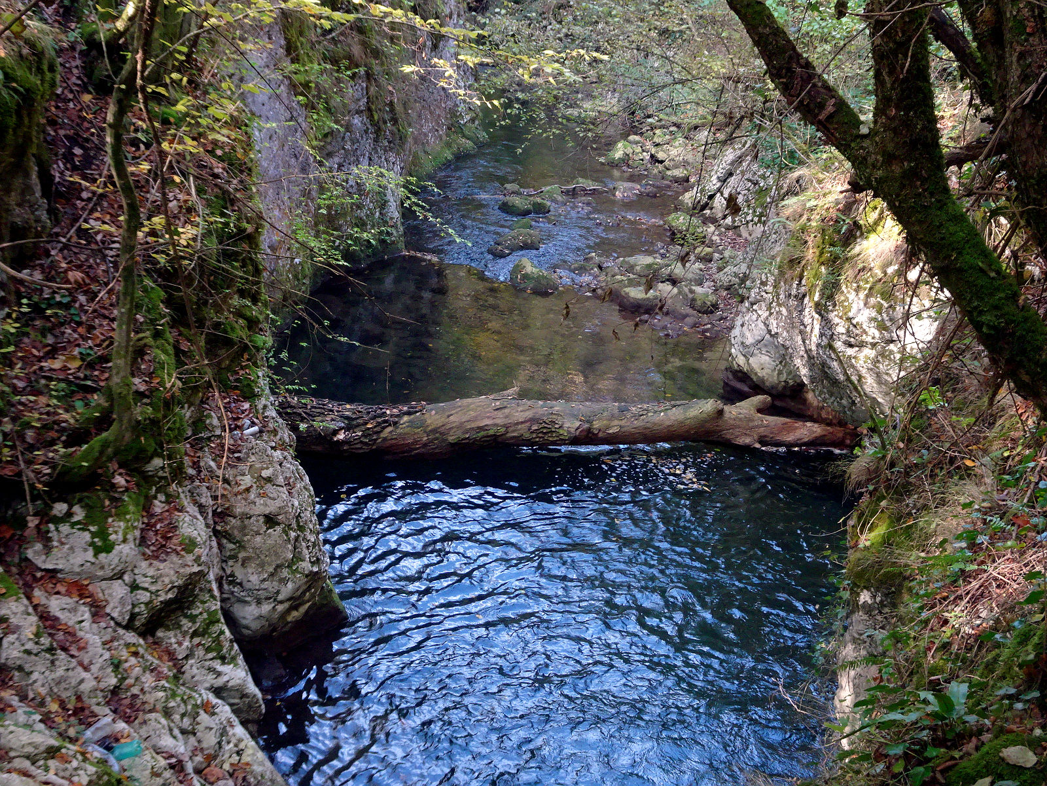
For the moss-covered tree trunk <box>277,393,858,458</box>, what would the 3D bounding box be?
[{"bbox_3d":[0.326,0.263,9.600,4.650,0.460,0.500,0,23,0],"label":"moss-covered tree trunk"}]

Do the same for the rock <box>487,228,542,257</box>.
[{"bbox_3d":[-0.089,-1.727,14.361,0.600,0.260,0.500,0,23,0],"label":"rock"}]

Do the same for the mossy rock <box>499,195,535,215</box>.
[{"bbox_3d":[-0.099,-2.384,15.893,0.470,0.200,0.400,0,23,0],"label":"mossy rock"}]

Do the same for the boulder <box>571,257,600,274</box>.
[{"bbox_3d":[0.683,-1.378,13.689,0.310,0.130,0.270,0,23,0],"label":"boulder"}]

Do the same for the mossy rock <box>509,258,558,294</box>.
[{"bbox_3d":[0.120,-1.287,13.585,0.520,0.340,0.480,0,23,0],"label":"mossy rock"}]

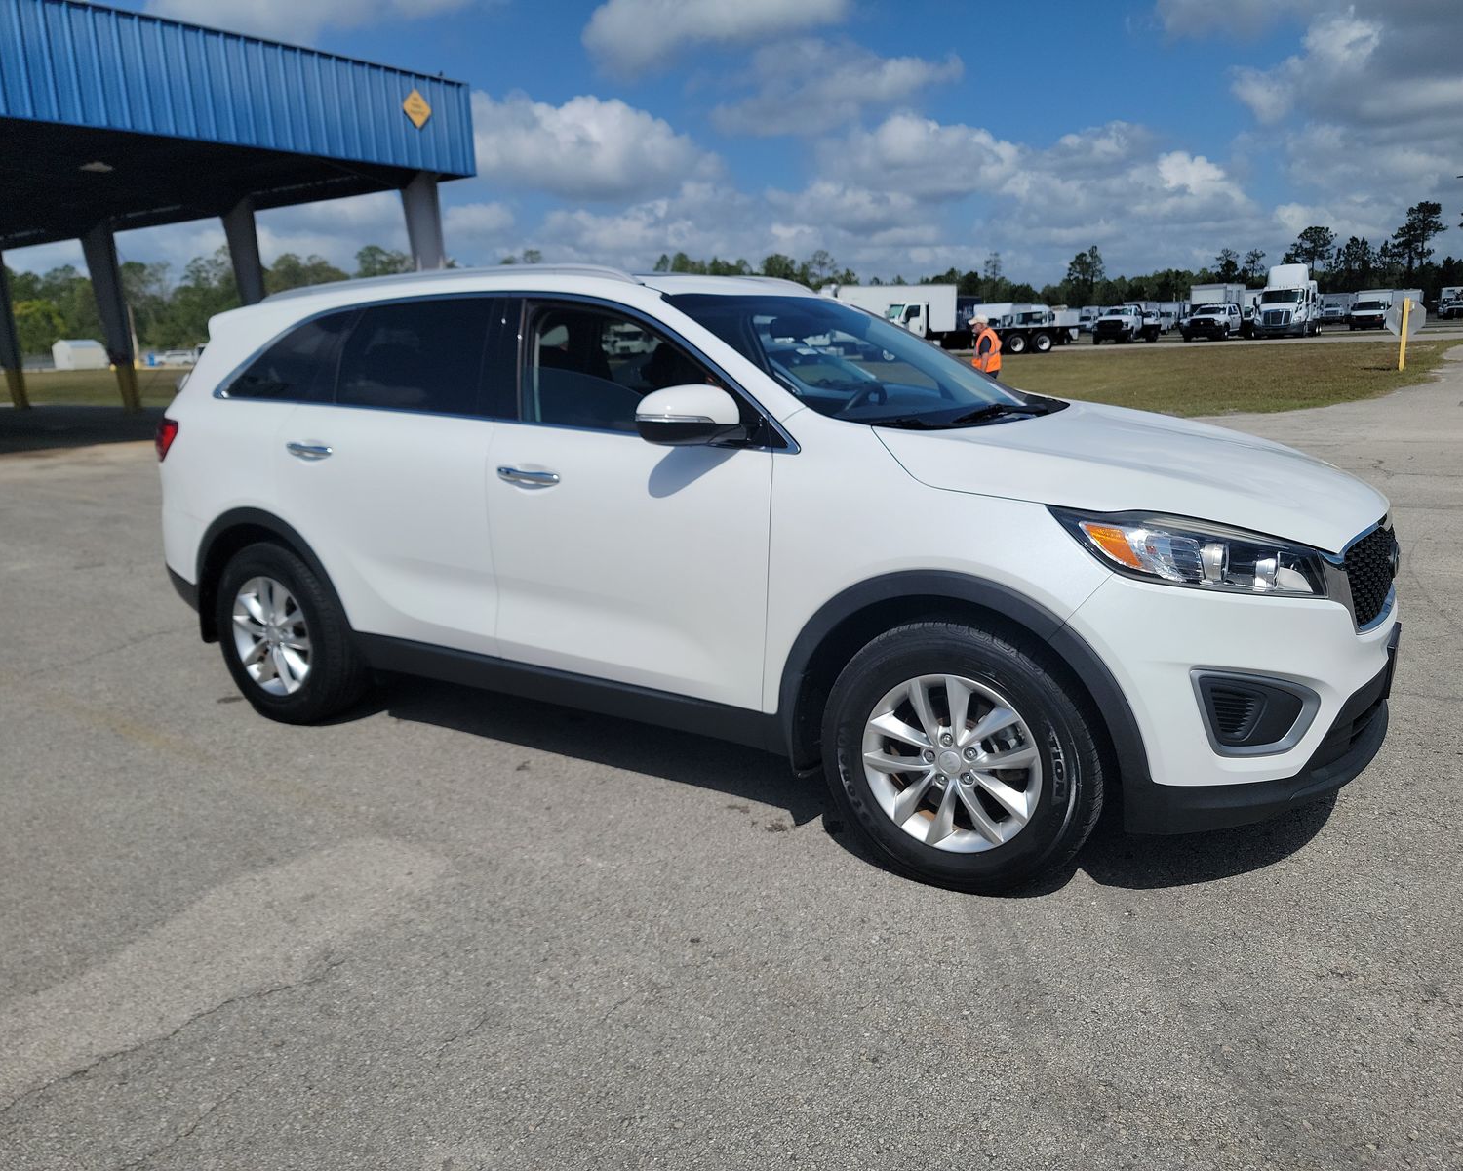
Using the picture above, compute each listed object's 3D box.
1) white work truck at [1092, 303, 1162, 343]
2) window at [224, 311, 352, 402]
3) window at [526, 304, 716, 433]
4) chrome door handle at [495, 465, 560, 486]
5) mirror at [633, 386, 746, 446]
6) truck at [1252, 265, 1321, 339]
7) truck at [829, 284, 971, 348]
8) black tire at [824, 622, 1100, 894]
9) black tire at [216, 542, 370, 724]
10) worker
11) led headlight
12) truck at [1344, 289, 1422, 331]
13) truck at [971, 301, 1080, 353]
[{"bbox_3d":[21.942,-14.469,59.866,2.150,2.150,6.100,6,16,32],"label":"white work truck"},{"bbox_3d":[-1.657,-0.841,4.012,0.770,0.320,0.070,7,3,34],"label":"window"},{"bbox_3d":[-0.309,-0.654,3.199,0.850,0.400,0.070,6,-9,32],"label":"window"},{"bbox_3d":[-0.617,-0.338,3.301,0.250,0.050,0.055,12,18,30],"label":"chrome door handle"},{"bbox_3d":[-0.112,-0.443,2.849,0.200,0.175,0.240,6,16,32],"label":"mirror"},{"bbox_3d":[31.922,-16.256,62.022,2.500,3.950,7.000,6,15,31],"label":"truck"},{"bbox_3d":[8.682,-14.252,58.153,8.000,3.650,2.500,-6,13,-16],"label":"truck"},{"bbox_3d":[0.608,0.434,2.846,0.730,0.730,0.240,5,15,29],"label":"black tire"},{"bbox_3d":[-1.731,0.178,4.279,0.735,0.735,0.240,6,16,32],"label":"black tire"},{"bbox_3d":[3.903,-3.260,16.595,0.420,1.720,0.520,-2,13,0],"label":"worker"},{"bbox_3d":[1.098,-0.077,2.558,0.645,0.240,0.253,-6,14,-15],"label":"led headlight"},{"bbox_3d":[47.953,-20.238,79.473,2.400,2.900,6.200,10,18,44],"label":"truck"},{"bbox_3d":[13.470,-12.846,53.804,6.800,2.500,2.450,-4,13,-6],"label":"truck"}]

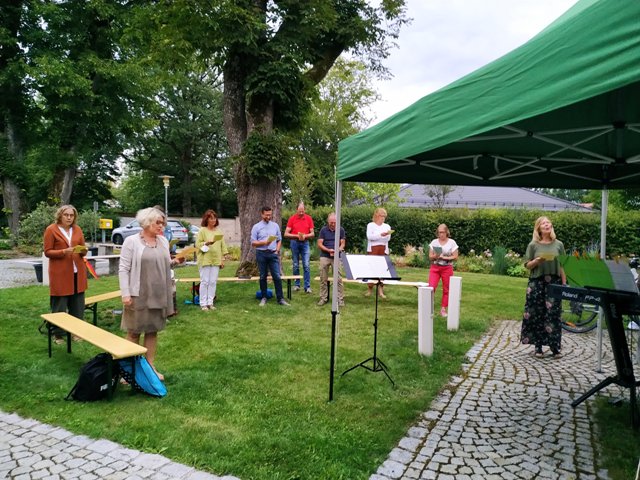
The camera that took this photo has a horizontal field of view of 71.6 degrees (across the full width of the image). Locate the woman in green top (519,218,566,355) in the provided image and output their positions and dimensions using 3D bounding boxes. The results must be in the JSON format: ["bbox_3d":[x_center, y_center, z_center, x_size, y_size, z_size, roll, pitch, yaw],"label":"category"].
[{"bbox_3d":[2.651,0.551,5.239,0.510,1.660,0.400,1,3,16],"label":"woman in green top"}]

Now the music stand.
[{"bbox_3d":[0.515,0.774,4.475,0.550,1.250,0.450,0,3,-17],"label":"music stand"}]

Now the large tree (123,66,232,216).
[{"bbox_3d":[-9.999,-6.188,31.660,8.000,11.800,7.600,1,3,0],"label":"large tree"}]

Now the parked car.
[{"bbox_3d":[-9.126,-0.533,23.658,4.250,1.450,1.780,3,4,30],"label":"parked car"}]

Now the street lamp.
[{"bbox_3d":[-7.748,-1.374,22.409,0.780,3.740,0.780,1,3,0],"label":"street lamp"}]

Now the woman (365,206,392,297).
[{"bbox_3d":[1.149,0.258,8.459,0.520,1.690,0.440,0,3,-6],"label":"woman"}]

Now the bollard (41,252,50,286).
[{"bbox_3d":[-6.203,0.663,10.081,0.170,0.770,0.170,2,3,27],"label":"bollard"}]

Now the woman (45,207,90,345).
[{"bbox_3d":[-3.139,0.418,5.459,0.510,1.670,0.400,-2,4,-43],"label":"woman"}]

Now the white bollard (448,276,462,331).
[{"bbox_3d":[1.942,0.921,6.431,0.155,0.775,0.155,2,3,27],"label":"white bollard"}]

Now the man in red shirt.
[{"bbox_3d":[-0.417,0.164,9.206,0.600,1.800,0.420,0,3,-5],"label":"man in red shirt"}]

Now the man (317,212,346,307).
[{"bbox_3d":[0.220,0.333,8.102,0.540,1.670,0.420,1,3,0],"label":"man"}]

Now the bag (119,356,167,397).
[{"bbox_3d":[-1.610,1.225,4.030,0.420,0.350,0.250,2,3,30],"label":"bag"}]

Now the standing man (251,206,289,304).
[{"bbox_3d":[-0.922,0.276,8.049,0.580,1.770,0.480,-1,4,-23],"label":"standing man"}]

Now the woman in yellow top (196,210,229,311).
[{"bbox_3d":[-1.838,0.326,7.503,0.500,1.630,0.400,-1,4,-30],"label":"woman in yellow top"}]

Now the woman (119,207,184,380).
[{"bbox_3d":[-1.647,0.534,4.309,0.470,1.660,0.510,3,4,42],"label":"woman"}]

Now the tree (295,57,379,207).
[{"bbox_3d":[1.036,-5.442,27.683,5.800,11.000,5.600,1,3,0],"label":"tree"}]

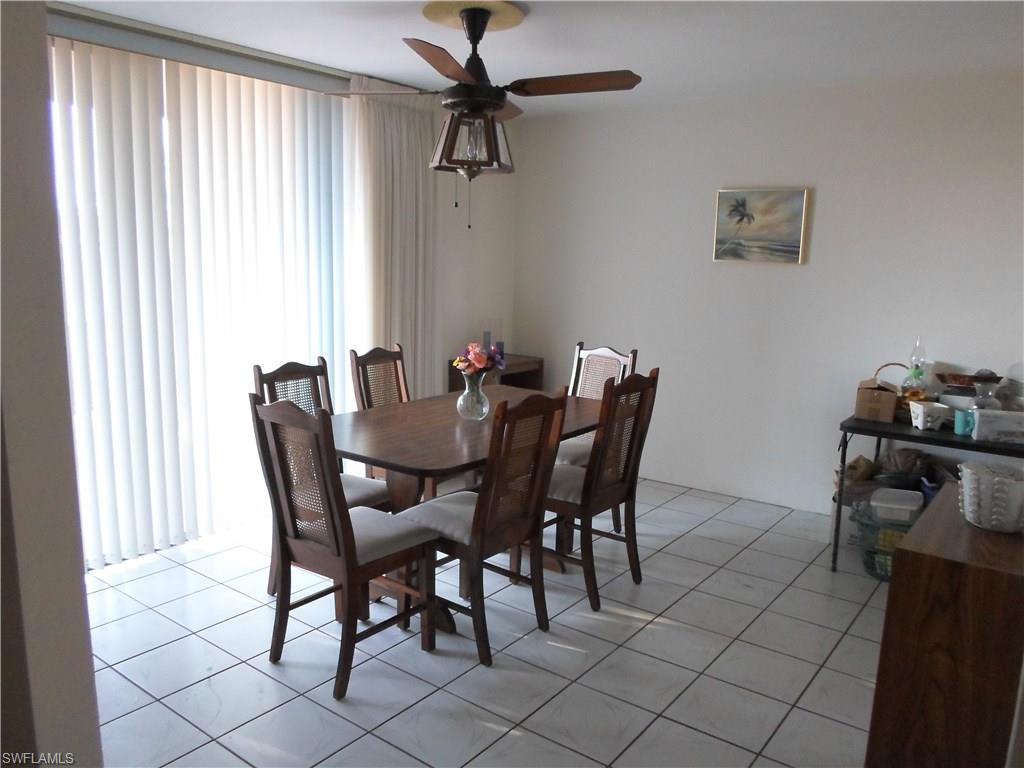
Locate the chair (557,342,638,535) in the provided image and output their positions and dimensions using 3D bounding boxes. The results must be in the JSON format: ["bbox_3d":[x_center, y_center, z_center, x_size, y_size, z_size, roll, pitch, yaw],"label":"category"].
[{"bbox_3d":[0.332,0.314,3.907,0.417,0.987,0.512,10,13,44],"label":"chair"}]

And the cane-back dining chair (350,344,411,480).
[{"bbox_3d":[-0.494,0.325,3.724,0.512,0.987,0.417,6,11,29],"label":"cane-back dining chair"}]

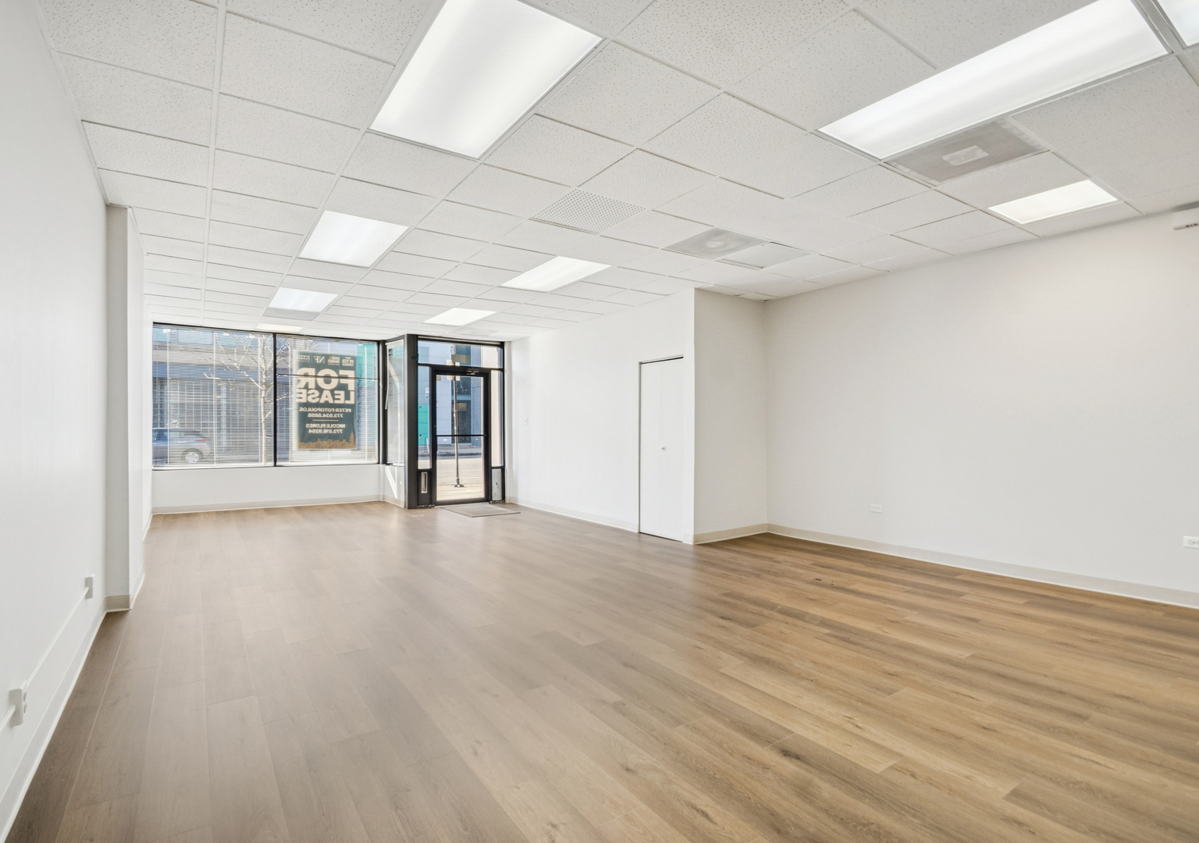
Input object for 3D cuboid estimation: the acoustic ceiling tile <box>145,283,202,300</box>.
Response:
[{"bbox_3d":[-4.623,-1.411,5.726,0.500,0.020,0.600,0,-1,-34],"label":"acoustic ceiling tile"}]

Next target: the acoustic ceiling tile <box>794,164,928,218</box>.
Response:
[{"bbox_3d":[1.690,-1.496,3.444,0.600,0.020,0.600,0,-1,-34],"label":"acoustic ceiling tile"}]

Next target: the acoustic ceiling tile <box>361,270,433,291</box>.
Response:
[{"bbox_3d":[-2.050,-1.432,5.319,0.600,0.020,0.600,0,-1,-34],"label":"acoustic ceiling tile"}]

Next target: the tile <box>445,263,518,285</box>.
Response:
[{"bbox_3d":[-1.174,-1.462,5.206,0.600,0.025,0.600,0,-1,-35],"label":"tile"}]

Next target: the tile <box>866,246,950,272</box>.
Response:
[{"bbox_3d":[2.795,-1.465,4.774,0.440,0.020,0.600,0,-1,-34],"label":"tile"}]

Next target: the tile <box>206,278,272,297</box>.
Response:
[{"bbox_3d":[-3.894,-1.447,5.727,0.600,0.022,0.600,0,-1,-34],"label":"tile"}]

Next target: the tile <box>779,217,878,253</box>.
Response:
[{"bbox_3d":[1.883,-1.505,4.314,0.600,0.022,0.600,0,-1,-34],"label":"tile"}]

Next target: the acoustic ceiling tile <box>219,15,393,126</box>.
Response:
[{"bbox_3d":[-1.296,-1.516,2.325,0.606,0.022,0.595,0,-2,-35],"label":"acoustic ceiling tile"}]

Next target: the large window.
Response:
[{"bbox_3d":[-5.170,-0.345,8.400,3.050,2.140,0.100,0,-1,-30],"label":"large window"}]

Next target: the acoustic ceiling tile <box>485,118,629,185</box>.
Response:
[{"bbox_3d":[-0.247,-1.522,3.006,0.600,0.022,0.600,0,-1,-34],"label":"acoustic ceiling tile"}]

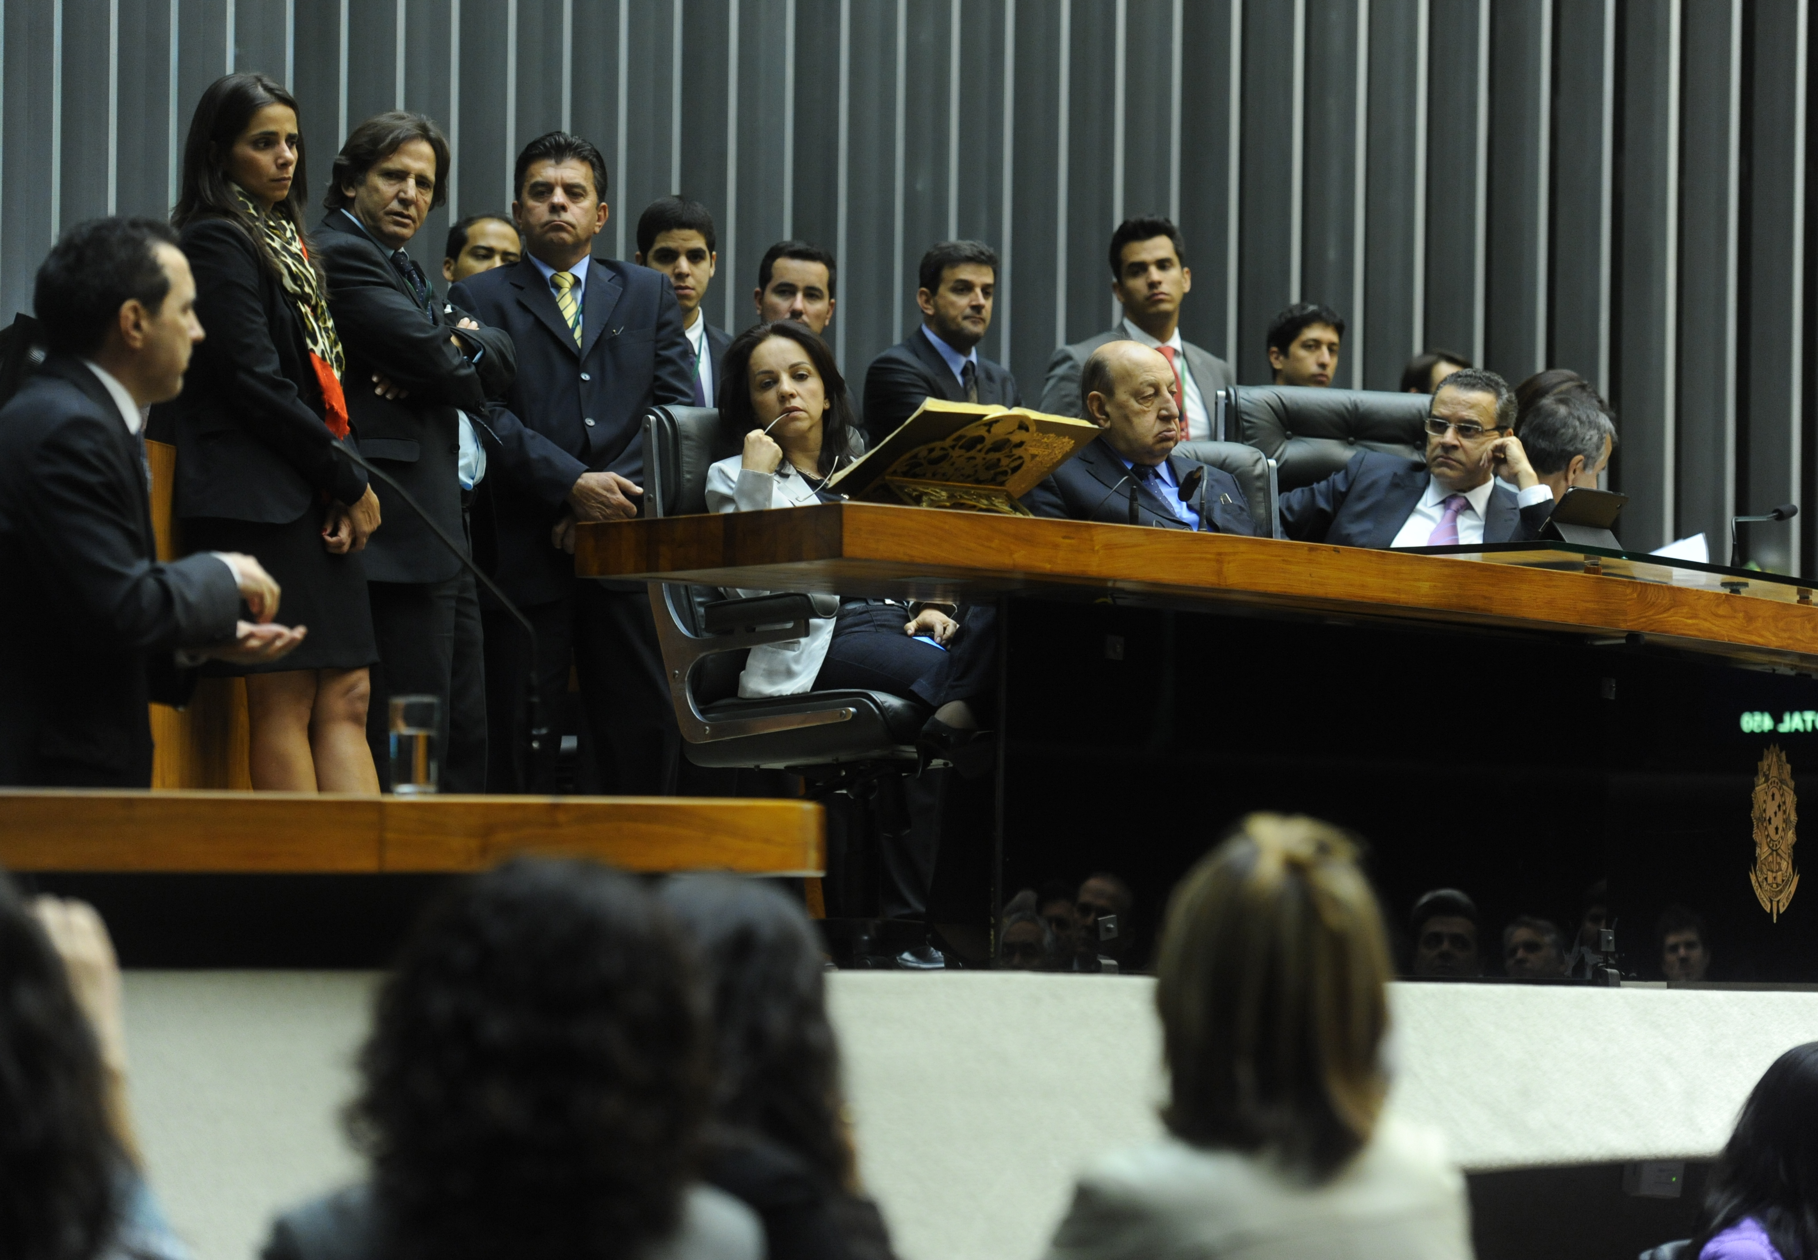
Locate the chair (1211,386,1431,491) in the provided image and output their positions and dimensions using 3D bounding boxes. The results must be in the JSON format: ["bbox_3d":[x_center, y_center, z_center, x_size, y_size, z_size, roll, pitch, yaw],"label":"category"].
[{"bbox_3d":[1.068,0.095,13.300,0.660,1.220,0.680,2,-3,-26],"label":"chair"}]

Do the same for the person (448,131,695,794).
[{"bbox_3d":[-0.691,-0.171,12.900,0.540,1.700,0.370,1,-3,-6],"label":"person"}]

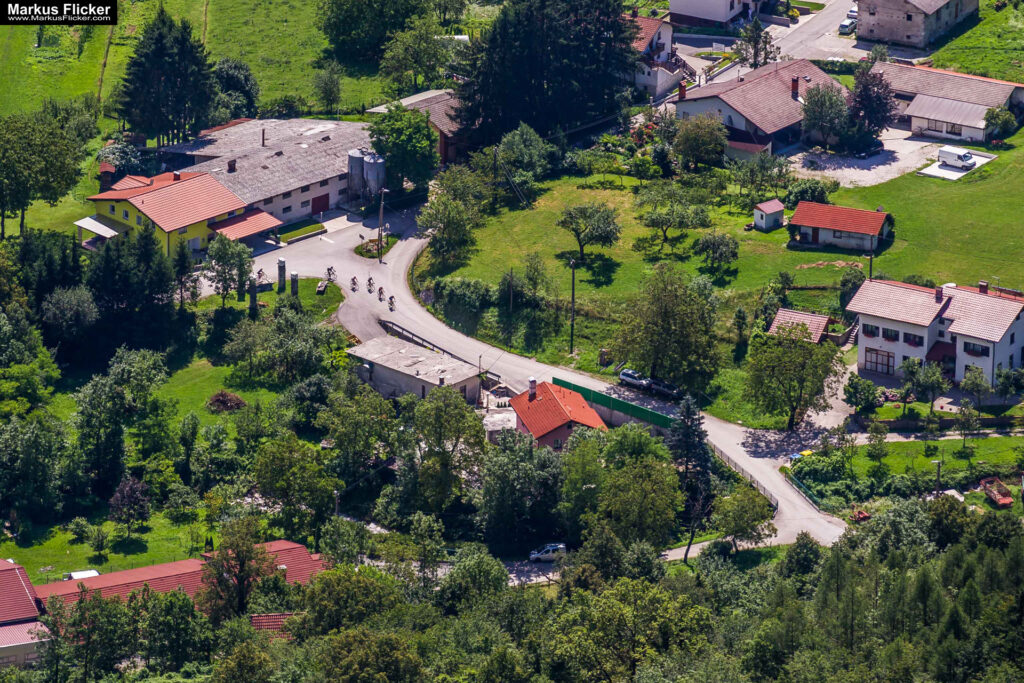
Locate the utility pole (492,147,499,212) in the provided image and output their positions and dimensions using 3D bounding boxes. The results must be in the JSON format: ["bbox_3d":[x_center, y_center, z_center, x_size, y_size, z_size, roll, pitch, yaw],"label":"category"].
[{"bbox_3d":[-2.043,-19.970,702.804,0.600,8.700,0.350,0,23,0],"label":"utility pole"}]

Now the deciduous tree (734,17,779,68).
[{"bbox_3d":[32.250,-39.153,748.966,5.804,7.420,5.804,0,23,0],"label":"deciduous tree"}]

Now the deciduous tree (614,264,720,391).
[{"bbox_3d":[17.751,-1.729,644.667,11.699,14.100,11.699,1,23,0],"label":"deciduous tree"}]

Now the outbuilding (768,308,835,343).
[{"bbox_3d":[33.655,-1.291,659.393,6.300,4.100,6.700,9,24,22],"label":"outbuilding"}]

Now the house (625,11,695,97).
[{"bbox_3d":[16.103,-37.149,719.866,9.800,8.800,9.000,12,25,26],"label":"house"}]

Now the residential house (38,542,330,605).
[{"bbox_3d":[-36.255,27.106,611.698,28.978,6.300,14.934,-10,25,-22],"label":"residential house"}]

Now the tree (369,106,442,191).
[{"bbox_3d":[-13.184,-23.600,697.974,8.593,10.610,8.593,1,23,0],"label":"tree"}]

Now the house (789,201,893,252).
[{"bbox_3d":[39.308,-14.210,679.404,11.000,3.900,6.500,8,24,19],"label":"house"}]

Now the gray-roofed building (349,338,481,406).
[{"bbox_3d":[-10.944,4.197,654.938,15.567,4.200,6.707,19,29,37],"label":"gray-roofed building"}]

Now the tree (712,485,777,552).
[{"bbox_3d":[25.335,19.389,617.760,6.756,7.510,6.756,1,23,0],"label":"tree"}]

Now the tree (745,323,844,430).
[{"bbox_3d":[31.992,4.170,641.797,11.325,12.620,11.325,0,23,0],"label":"tree"}]

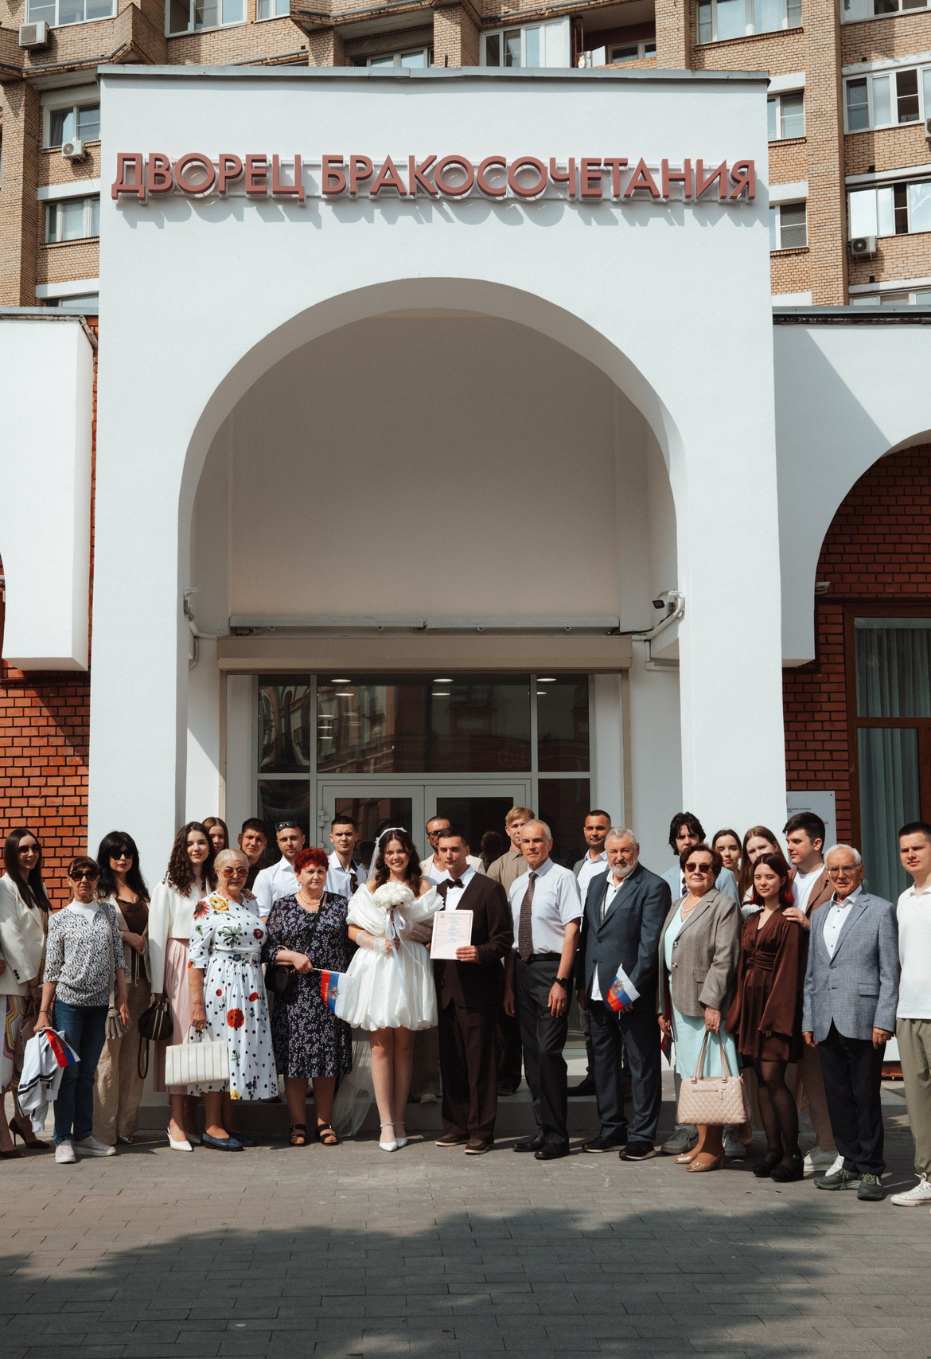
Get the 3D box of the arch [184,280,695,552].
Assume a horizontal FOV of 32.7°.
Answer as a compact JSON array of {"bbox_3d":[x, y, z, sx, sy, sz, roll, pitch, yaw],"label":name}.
[{"bbox_3d":[-0.240,-1.655,10.430,3.300,1.870,0.580,0,-6,-1],"label":"arch"}]

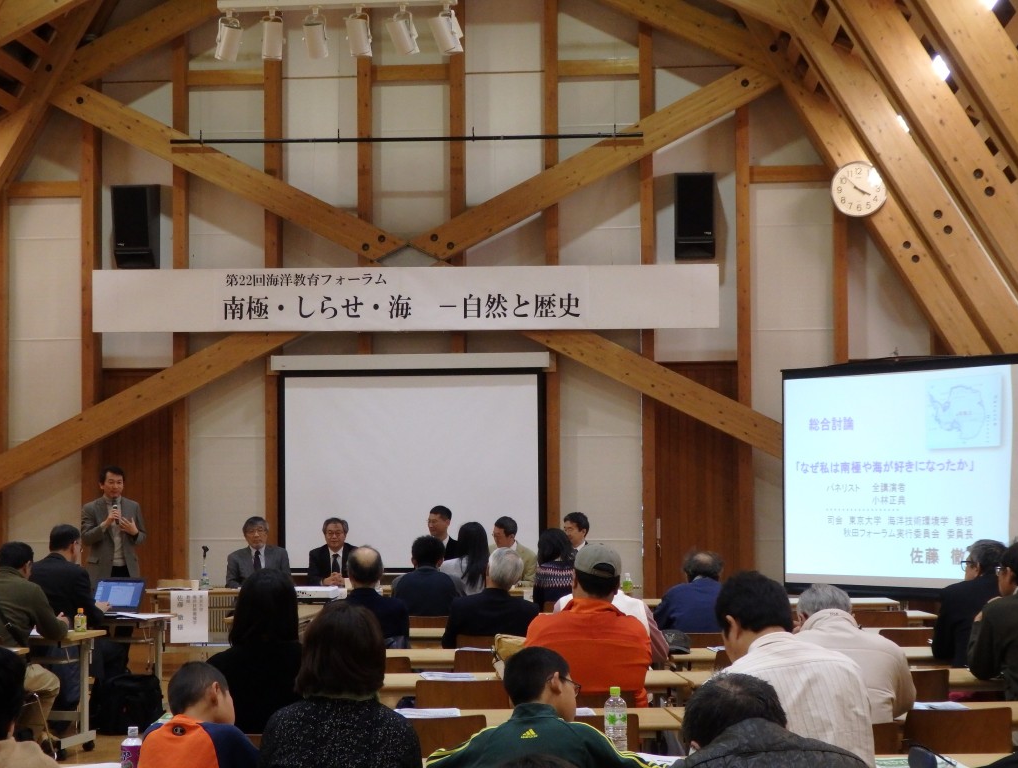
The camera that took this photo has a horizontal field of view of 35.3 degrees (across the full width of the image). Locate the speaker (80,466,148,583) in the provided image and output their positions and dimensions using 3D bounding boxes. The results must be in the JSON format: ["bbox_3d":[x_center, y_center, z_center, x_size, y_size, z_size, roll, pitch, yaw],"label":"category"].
[{"bbox_3d":[-3.066,1.481,12.348,0.520,1.700,0.380,1,-4,-21],"label":"speaker"}]

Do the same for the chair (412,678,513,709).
[{"bbox_3d":[-0.165,1.530,6.270,0.420,0.790,0.500,-1,-3,3],"label":"chair"}]

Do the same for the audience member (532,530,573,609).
[{"bbox_3d":[0.345,1.590,10.750,0.460,1.220,0.700,0,-3,2],"label":"audience member"}]

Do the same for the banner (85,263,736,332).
[{"bbox_3d":[-1.020,-0.805,15.050,5.930,0.590,0.030,-1,-3,5],"label":"banner"}]

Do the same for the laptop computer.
[{"bbox_3d":[-2.575,1.374,10.280,0.360,0.235,0.300,-1,-3,15],"label":"laptop computer"}]

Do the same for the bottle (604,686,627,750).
[{"bbox_3d":[0.313,1.000,4.700,0.066,0.222,0.066,0,-3,0],"label":"bottle"}]

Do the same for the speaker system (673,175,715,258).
[{"bbox_3d":[1.741,-1.568,14.950,0.370,0.800,0.410,-1,-3,4],"label":"speaker system"}]

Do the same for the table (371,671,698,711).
[{"bbox_3d":[-0.180,1.580,6.580,1.800,0.700,0.500,0,-3,-6],"label":"table"}]

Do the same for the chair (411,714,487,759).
[{"bbox_3d":[-0.278,1.501,5.376,0.420,0.790,0.480,0,-4,-2],"label":"chair"}]

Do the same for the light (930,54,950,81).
[{"bbox_3d":[3.030,-2.240,11.250,0.220,0.150,0.220,-1,-3,5],"label":"light"}]

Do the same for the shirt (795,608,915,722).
[{"bbox_3d":[1.135,0.985,5.530,0.520,0.500,0.420,0,-3,-7],"label":"shirt"}]

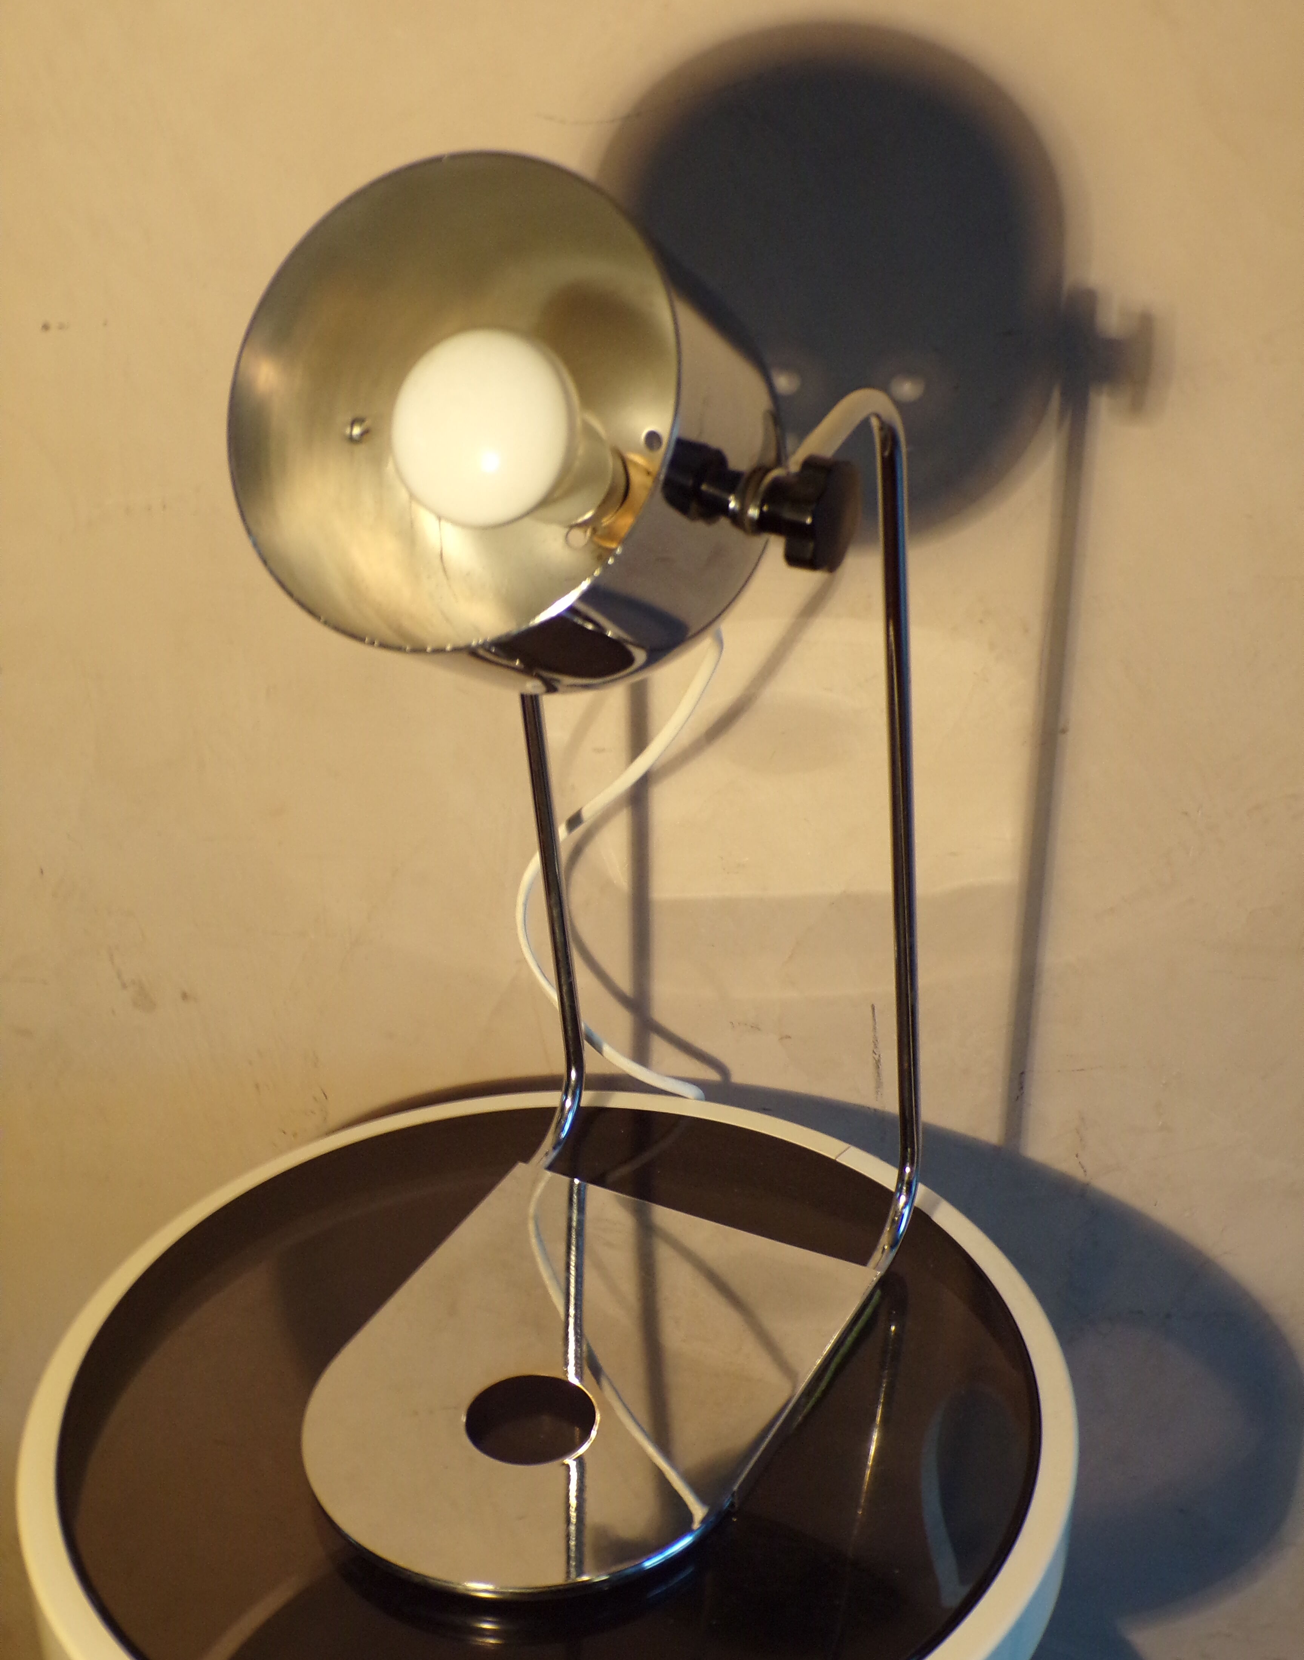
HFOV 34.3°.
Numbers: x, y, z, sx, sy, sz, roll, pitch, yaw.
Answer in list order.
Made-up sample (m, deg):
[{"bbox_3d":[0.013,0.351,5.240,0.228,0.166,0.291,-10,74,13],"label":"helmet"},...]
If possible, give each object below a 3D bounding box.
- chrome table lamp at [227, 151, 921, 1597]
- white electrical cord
[{"bbox_3d":[-0.021,0.004,0.717,0.203,0.459,0.262,12,30,25],"label":"chrome table lamp"},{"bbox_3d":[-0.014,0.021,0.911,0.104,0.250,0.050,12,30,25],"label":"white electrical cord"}]

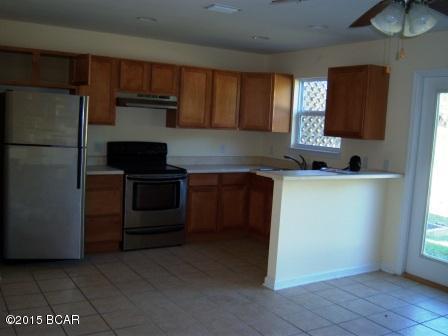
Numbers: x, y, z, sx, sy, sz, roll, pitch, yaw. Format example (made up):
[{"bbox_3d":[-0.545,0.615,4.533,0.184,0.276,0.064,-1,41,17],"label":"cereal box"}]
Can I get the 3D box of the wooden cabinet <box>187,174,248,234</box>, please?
[{"bbox_3d":[-0.252,0.402,6.046,0.885,0.815,0.620,-1,7,-31],"label":"wooden cabinet"}]

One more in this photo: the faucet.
[{"bbox_3d":[0.900,-0.054,5.803,0.260,0.210,0.100,-1,7,-31],"label":"faucet"}]

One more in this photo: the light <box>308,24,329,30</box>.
[{"bbox_3d":[0.916,-1.349,4.479,0.180,0.040,0.180,3,6,0],"label":"light"}]

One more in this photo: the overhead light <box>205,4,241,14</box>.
[{"bbox_3d":[-0.007,-1.333,3.929,0.300,0.050,0.180,-1,7,-31],"label":"overhead light"}]

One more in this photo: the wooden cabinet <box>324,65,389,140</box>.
[{"bbox_3d":[1.407,-0.702,5.024,0.330,0.754,0.560,-1,7,-31],"label":"wooden cabinet"}]

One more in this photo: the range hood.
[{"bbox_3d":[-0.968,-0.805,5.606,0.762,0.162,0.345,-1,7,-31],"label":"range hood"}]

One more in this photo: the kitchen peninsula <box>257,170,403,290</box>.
[{"bbox_3d":[1.006,0.559,4.642,1.480,1.045,0.380,-1,7,-31],"label":"kitchen peninsula"}]

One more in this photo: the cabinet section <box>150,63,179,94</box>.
[{"bbox_3d":[-0.794,-1.075,5.705,0.381,0.357,0.328,-1,7,-31],"label":"cabinet section"}]

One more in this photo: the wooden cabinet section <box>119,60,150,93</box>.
[{"bbox_3d":[-1.121,-1.069,5.508,0.381,0.357,0.328,-1,7,-31],"label":"wooden cabinet section"}]

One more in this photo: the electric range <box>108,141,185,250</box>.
[{"bbox_3d":[-0.927,0.300,5.566,0.765,1.170,0.670,-1,7,-31],"label":"electric range"}]

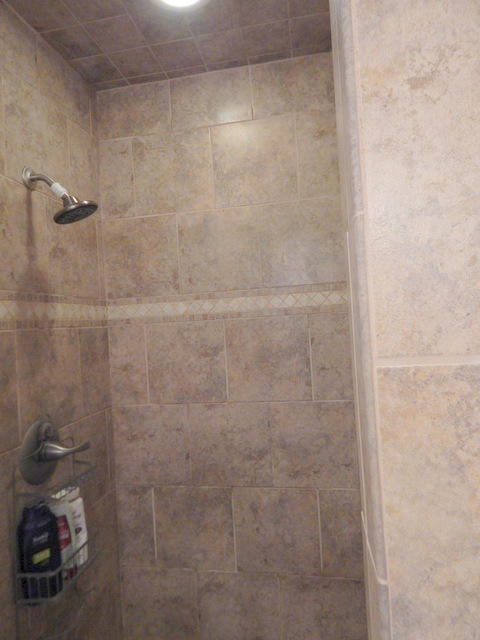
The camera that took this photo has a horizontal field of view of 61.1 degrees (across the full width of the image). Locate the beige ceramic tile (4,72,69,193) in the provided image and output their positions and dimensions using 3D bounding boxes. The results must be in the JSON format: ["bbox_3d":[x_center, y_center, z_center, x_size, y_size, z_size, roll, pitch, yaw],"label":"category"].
[{"bbox_3d":[-0.603,-0.529,1.223,0.011,0.299,0.301,-3,0,10],"label":"beige ceramic tile"}]

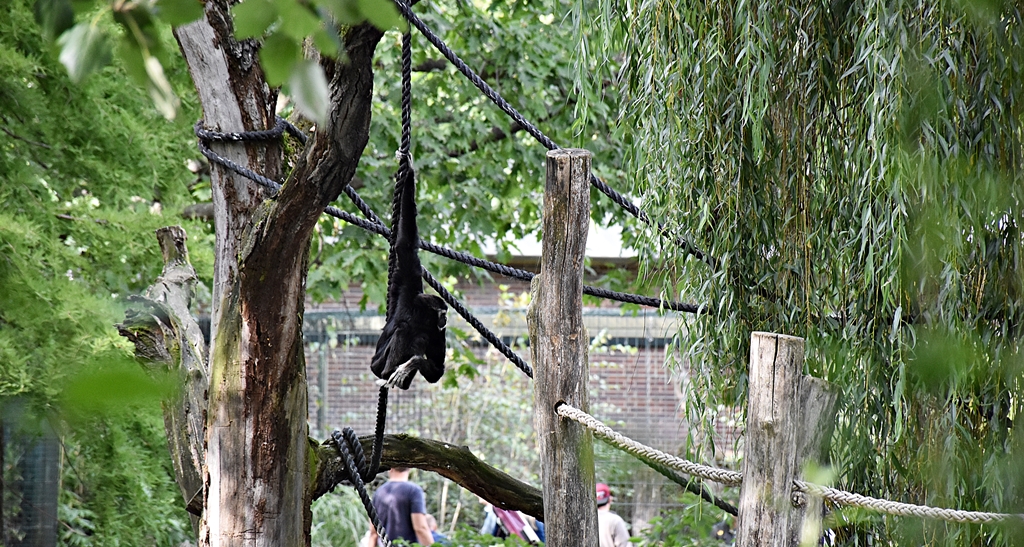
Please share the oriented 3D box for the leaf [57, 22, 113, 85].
[{"bbox_3d":[-0.714,-0.370,10.000,0.090,0.100,0.030,0,-1,0],"label":"leaf"}]

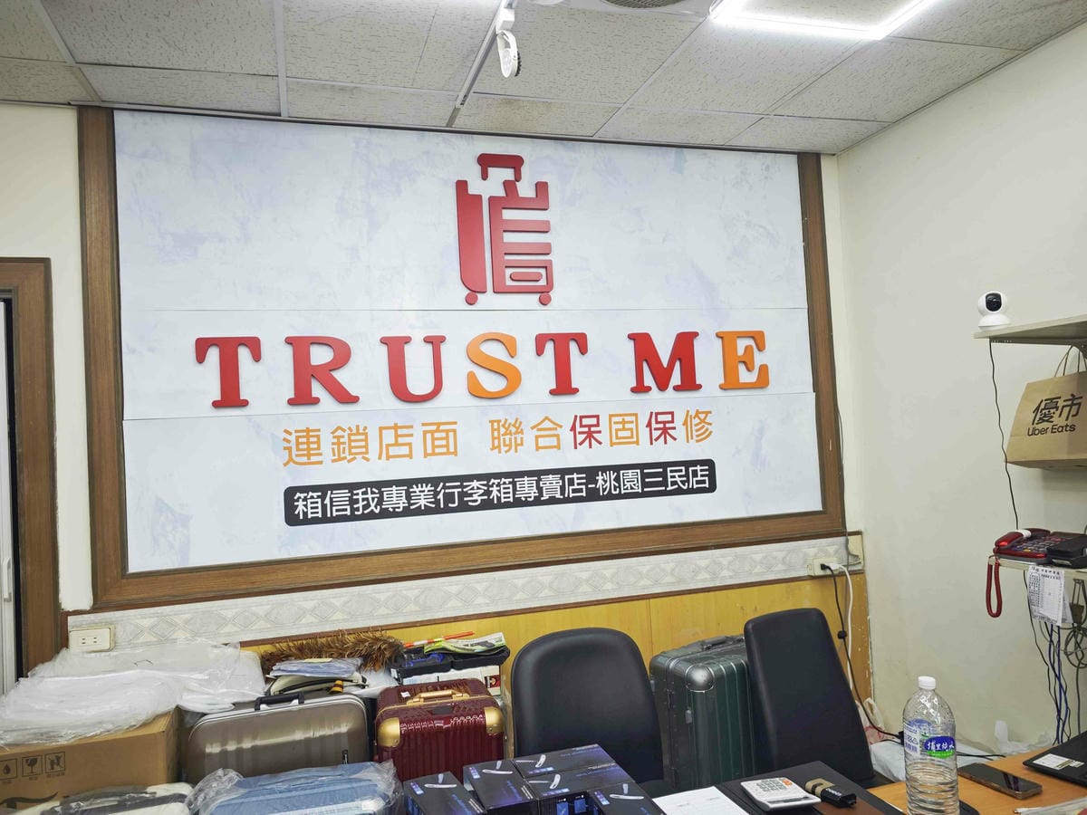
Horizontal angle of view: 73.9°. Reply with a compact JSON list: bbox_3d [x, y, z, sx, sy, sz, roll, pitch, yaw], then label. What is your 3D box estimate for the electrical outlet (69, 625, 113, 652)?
[{"bbox_3d":[-1.488,0.765,2.379,0.119,0.071,0.045,-2,-2,-16],"label":"electrical outlet"}]

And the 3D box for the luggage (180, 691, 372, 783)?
[{"bbox_3d":[-0.745,1.245,2.107,0.490,0.770,0.280,-2,-2,-16],"label":"luggage"}]

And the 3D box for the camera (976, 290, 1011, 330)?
[{"bbox_3d":[1.355,-0.288,2.170,0.086,0.117,0.087,-4,-2,32],"label":"camera"}]

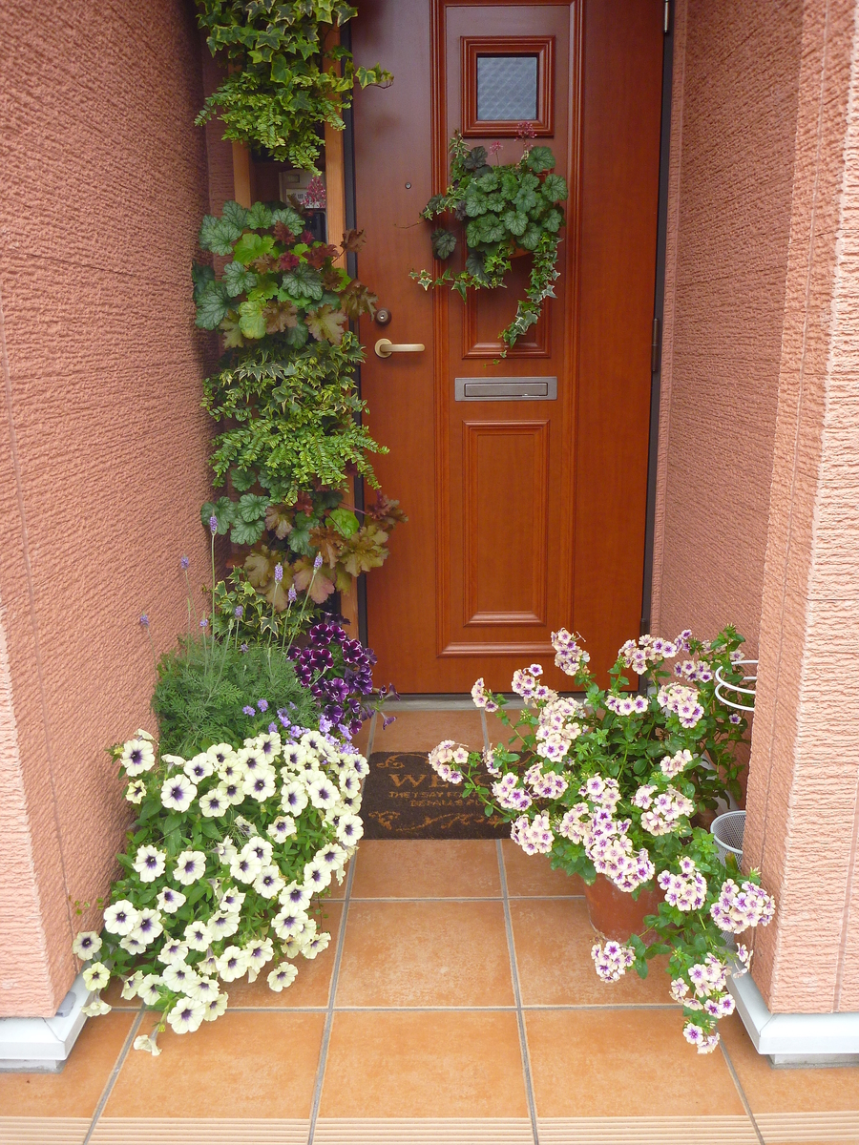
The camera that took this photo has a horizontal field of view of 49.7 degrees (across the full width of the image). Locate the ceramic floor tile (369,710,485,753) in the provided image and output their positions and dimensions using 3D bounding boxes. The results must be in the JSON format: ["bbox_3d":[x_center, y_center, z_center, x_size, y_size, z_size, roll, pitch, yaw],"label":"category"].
[{"bbox_3d":[0.000,0.439,2.480,0.292,0.010,0.282,0,15,1],"label":"ceramic floor tile"}]

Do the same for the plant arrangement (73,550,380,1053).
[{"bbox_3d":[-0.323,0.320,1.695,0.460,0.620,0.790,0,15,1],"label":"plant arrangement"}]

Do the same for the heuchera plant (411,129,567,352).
[{"bbox_3d":[0.153,-0.809,2.266,0.380,0.510,0.230,0,15,1],"label":"heuchera plant"}]

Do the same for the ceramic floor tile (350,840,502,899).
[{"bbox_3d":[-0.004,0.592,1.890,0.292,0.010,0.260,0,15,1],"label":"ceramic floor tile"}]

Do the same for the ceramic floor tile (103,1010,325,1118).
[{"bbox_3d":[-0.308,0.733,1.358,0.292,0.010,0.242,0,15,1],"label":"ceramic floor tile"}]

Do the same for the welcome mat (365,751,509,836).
[{"bbox_3d":[0.133,0.509,2.159,0.570,0.012,0.403,0,15,1],"label":"welcome mat"}]

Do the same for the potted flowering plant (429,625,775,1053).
[{"bbox_3d":[0.276,0.384,1.603,0.570,0.530,0.590,0,15,1],"label":"potted flowering plant"}]

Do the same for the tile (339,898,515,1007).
[{"bbox_3d":[-0.006,0.662,1.618,0.292,0.010,0.289,0,15,1],"label":"tile"}]

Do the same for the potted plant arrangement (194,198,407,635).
[{"bbox_3d":[-0.305,-0.344,2.303,0.485,1.060,0.260,0,15,1],"label":"potted plant arrangement"}]

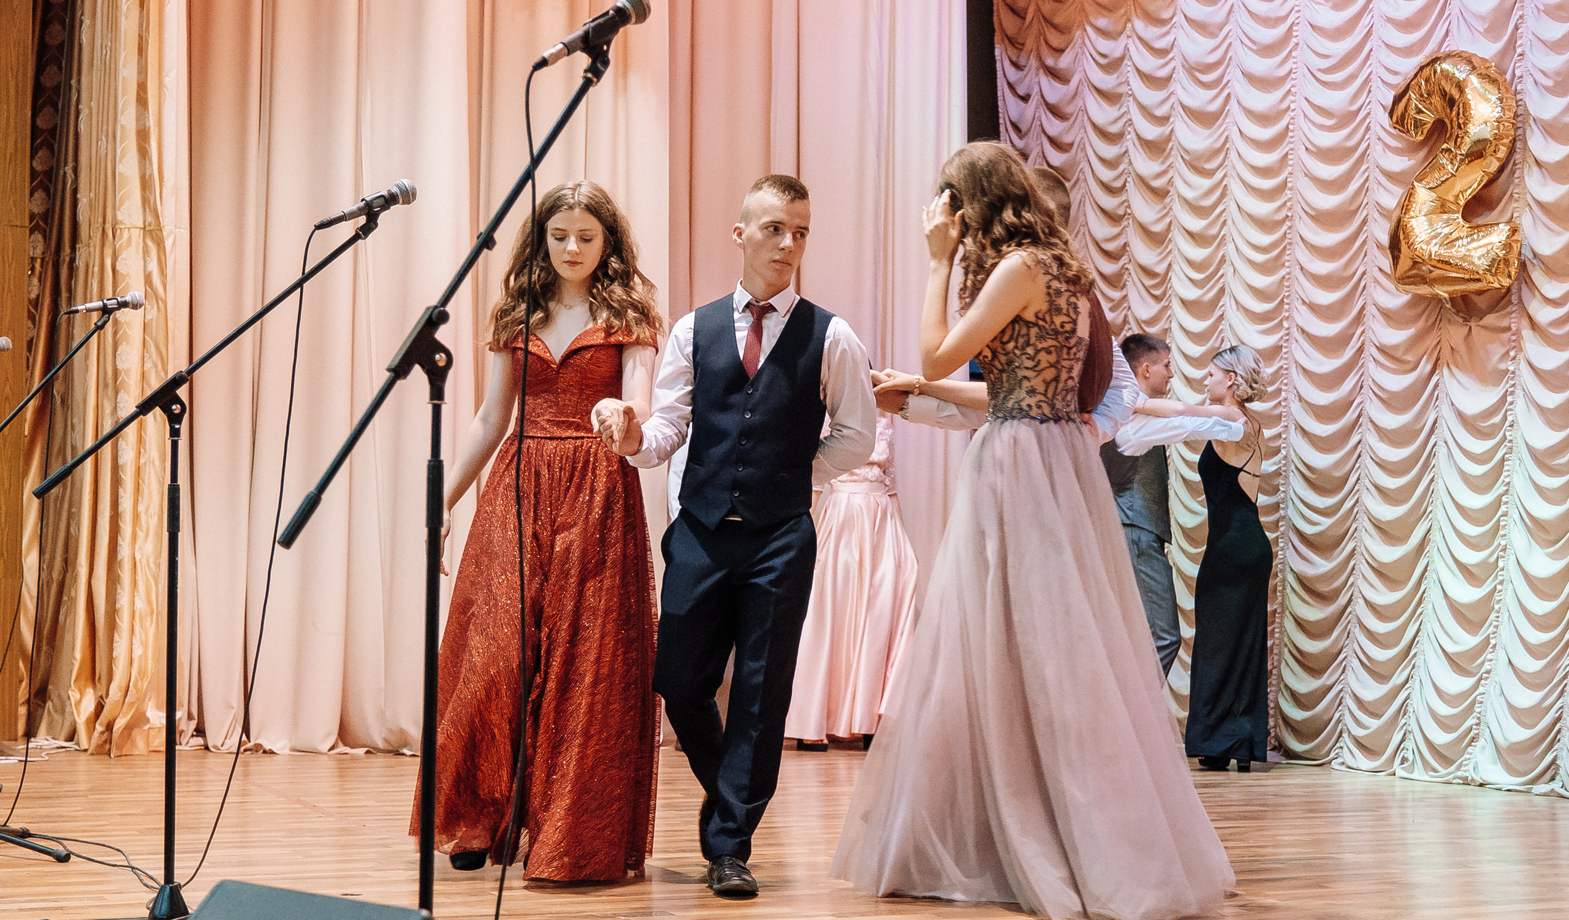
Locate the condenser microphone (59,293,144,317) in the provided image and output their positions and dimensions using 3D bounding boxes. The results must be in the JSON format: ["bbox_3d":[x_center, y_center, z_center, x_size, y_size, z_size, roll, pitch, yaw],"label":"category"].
[{"bbox_3d":[-1.887,-0.423,5.080,0.213,0.053,0.053,-13,3,-26],"label":"condenser microphone"}]

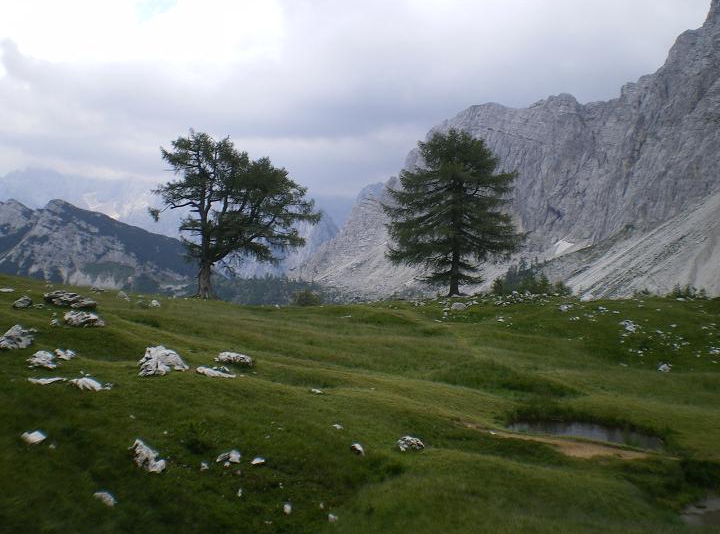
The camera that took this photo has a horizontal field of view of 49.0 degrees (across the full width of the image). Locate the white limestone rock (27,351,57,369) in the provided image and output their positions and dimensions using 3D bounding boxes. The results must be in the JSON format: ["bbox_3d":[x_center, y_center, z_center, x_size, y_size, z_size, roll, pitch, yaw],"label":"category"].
[{"bbox_3d":[-6.447,1.893,16.000,0.563,0.320,0.420,0,0,-22],"label":"white limestone rock"}]

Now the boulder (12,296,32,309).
[{"bbox_3d":[-10.888,1.145,25.500,0.593,0.420,0.500,0,0,-23],"label":"boulder"}]

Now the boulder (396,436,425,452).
[{"bbox_3d":[0.894,3.126,14.000,0.496,0.227,0.397,0,1,0],"label":"boulder"}]

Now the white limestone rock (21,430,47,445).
[{"bbox_3d":[-4.337,2.265,10.500,0.319,0.170,0.270,0,0,-22],"label":"white limestone rock"}]

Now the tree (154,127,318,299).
[{"bbox_3d":[-7.876,-3.321,50.000,10.754,10.501,9.141,0,1,0],"label":"tree"}]

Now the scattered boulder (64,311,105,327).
[{"bbox_3d":[-7.668,1.461,22.000,1.051,0.420,0.750,0,0,-19],"label":"scattered boulder"}]

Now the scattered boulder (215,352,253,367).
[{"bbox_3d":[-3.201,2.341,20.000,0.962,0.332,0.625,0,1,0],"label":"scattered boulder"}]

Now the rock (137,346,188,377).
[{"bbox_3d":[-4.724,2.272,19.000,1.202,0.669,0.901,0,1,0],"label":"rock"}]

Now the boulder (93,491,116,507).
[{"bbox_3d":[-2.974,2.706,9.200,0.279,0.140,0.223,0,1,0],"label":"boulder"}]

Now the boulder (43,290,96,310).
[{"bbox_3d":[-9.372,1.049,25.500,1.635,0.560,1.100,0,0,-20],"label":"boulder"}]

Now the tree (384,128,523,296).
[{"bbox_3d":[5.560,-3.300,47.000,8.149,10.000,8.000,0,0,7],"label":"tree"}]

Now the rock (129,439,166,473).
[{"bbox_3d":[-2.957,2.637,11.000,0.529,0.379,0.423,0,1,0],"label":"rock"}]

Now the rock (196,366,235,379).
[{"bbox_3d":[-3.017,2.202,16.500,0.780,0.240,0.450,0,0,-10],"label":"rock"}]

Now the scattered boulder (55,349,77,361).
[{"bbox_3d":[-6.260,1.881,16.800,0.438,0.230,0.320,0,0,-20],"label":"scattered boulder"}]

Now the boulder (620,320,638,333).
[{"bbox_3d":[12.957,2.861,38.000,0.865,0.586,0.692,0,1,0],"label":"boulder"}]

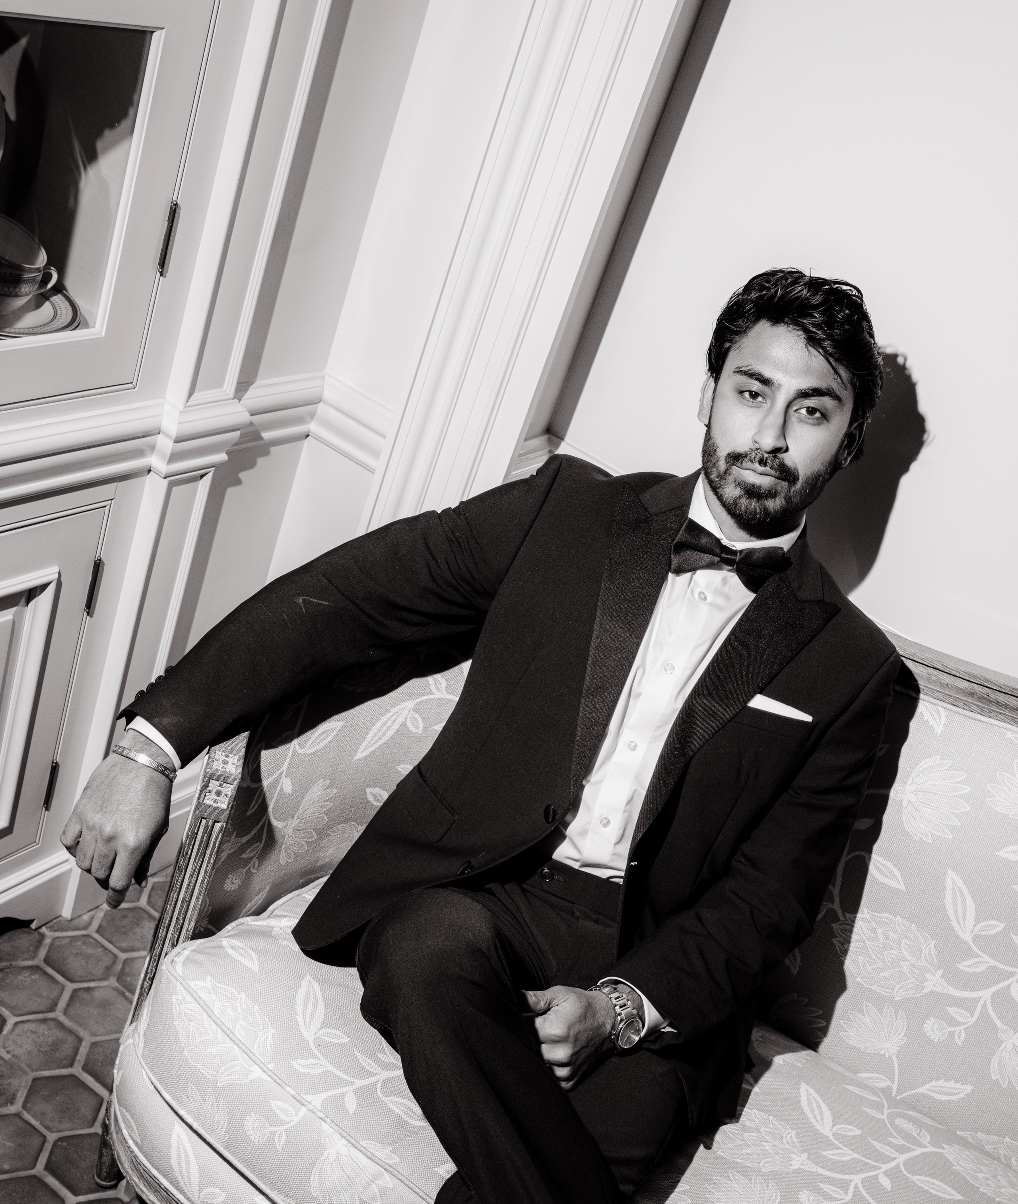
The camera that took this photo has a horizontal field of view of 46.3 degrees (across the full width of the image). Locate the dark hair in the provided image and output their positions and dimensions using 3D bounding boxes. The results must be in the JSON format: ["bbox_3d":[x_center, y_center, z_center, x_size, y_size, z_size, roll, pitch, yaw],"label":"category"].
[{"bbox_3d":[0.307,-0.253,1.270,0.175,0.175,0.210,20,13,9],"label":"dark hair"}]

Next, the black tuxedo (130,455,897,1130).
[{"bbox_3d":[0.057,0.182,1.365,0.690,0.580,0.560,29,26,16],"label":"black tuxedo"}]

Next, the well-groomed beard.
[{"bbox_3d":[0.262,-0.130,1.225,0.140,0.100,0.110,20,13,9],"label":"well-groomed beard"}]

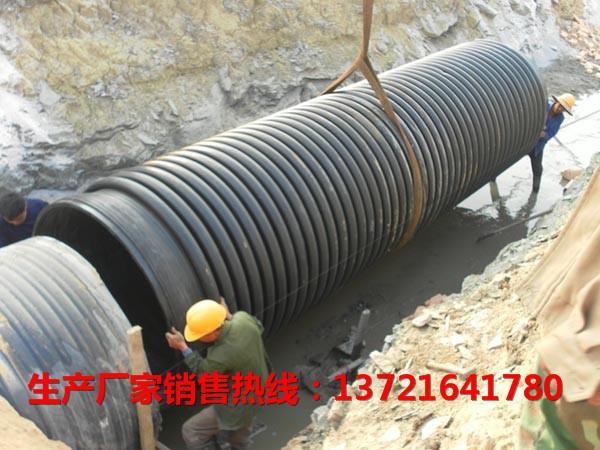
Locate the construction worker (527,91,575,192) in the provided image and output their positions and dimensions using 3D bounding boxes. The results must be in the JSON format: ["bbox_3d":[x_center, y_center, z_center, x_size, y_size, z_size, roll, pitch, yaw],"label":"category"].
[{"bbox_3d":[3.323,-1.083,9.150,0.650,1.480,0.600,16,31,26],"label":"construction worker"}]

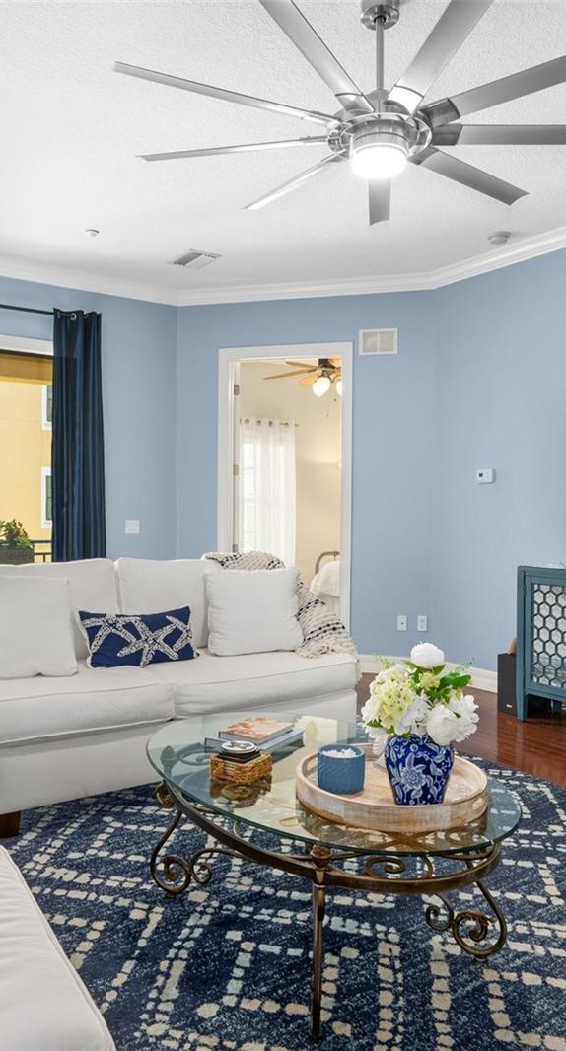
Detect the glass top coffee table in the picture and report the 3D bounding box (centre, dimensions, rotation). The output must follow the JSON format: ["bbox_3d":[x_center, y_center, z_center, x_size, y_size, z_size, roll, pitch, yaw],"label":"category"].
[{"bbox_3d":[0.094,0.967,2.276,0.916,0.502,1.337,-1,1,-35],"label":"glass top coffee table"}]

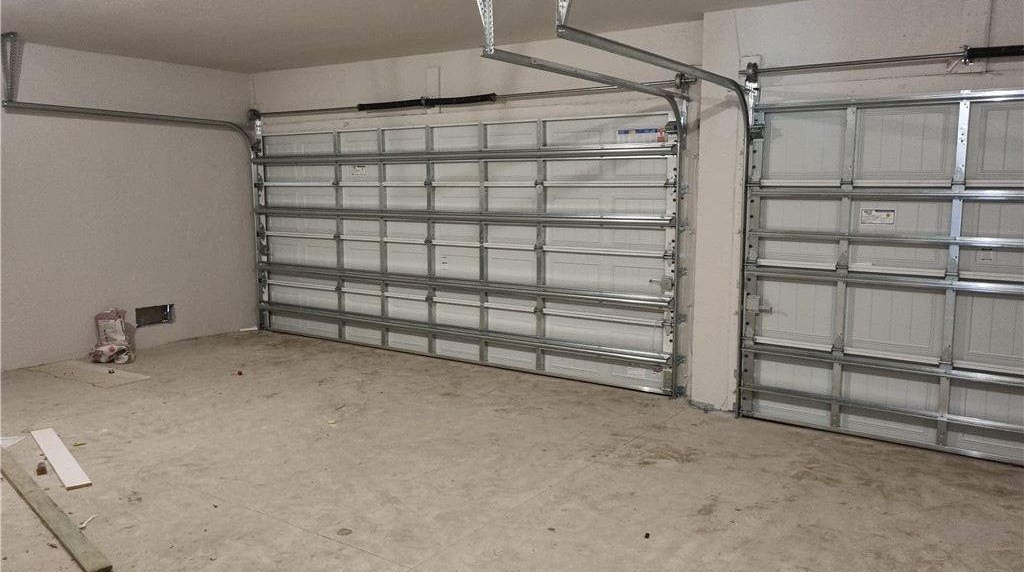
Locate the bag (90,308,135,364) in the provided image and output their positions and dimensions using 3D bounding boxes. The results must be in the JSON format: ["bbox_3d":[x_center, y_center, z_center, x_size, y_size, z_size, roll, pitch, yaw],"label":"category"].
[{"bbox_3d":[-3.682,0.460,7.063,0.340,0.450,0.330,-4,8,-31],"label":"bag"}]

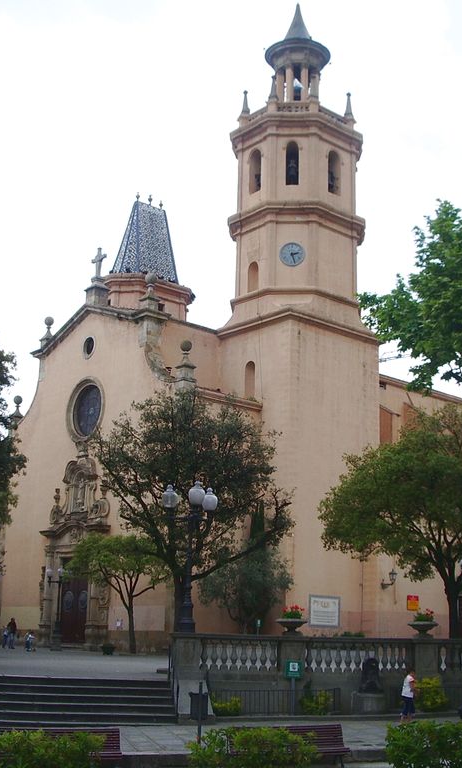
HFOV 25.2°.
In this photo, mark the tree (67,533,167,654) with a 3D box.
[{"bbox_3d":[-5.071,9.494,47.093,4.400,5.441,4.300,1,-13,0],"label":"tree"}]

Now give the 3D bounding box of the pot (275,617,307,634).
[{"bbox_3d":[1.495,5.995,25.547,0.780,0.433,0.780,1,-13,0],"label":"pot"}]

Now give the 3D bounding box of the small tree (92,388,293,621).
[{"bbox_3d":[-1.186,4.246,30.882,6.090,8.510,5.790,2,-14,0],"label":"small tree"}]

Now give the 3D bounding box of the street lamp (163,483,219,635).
[{"bbox_3d":[-0.859,3.653,21.959,1.180,3.240,1.100,2,-14,0],"label":"street lamp"}]

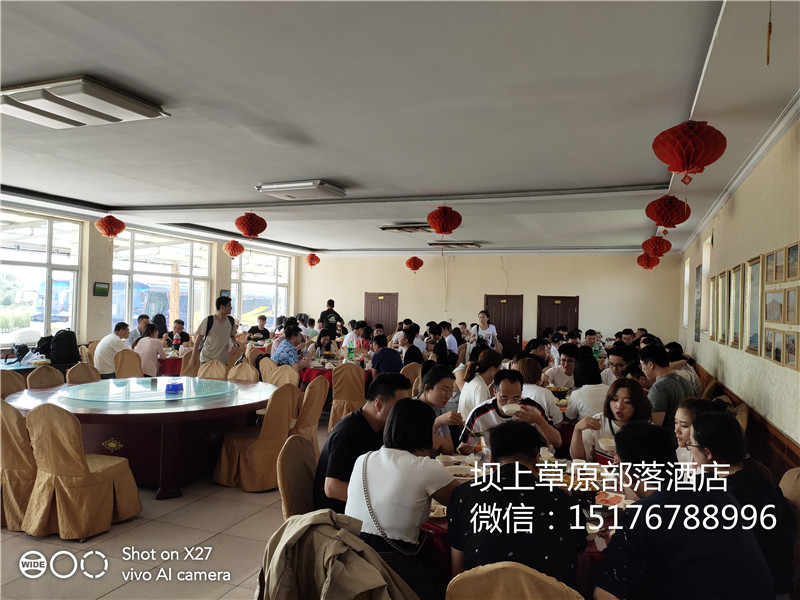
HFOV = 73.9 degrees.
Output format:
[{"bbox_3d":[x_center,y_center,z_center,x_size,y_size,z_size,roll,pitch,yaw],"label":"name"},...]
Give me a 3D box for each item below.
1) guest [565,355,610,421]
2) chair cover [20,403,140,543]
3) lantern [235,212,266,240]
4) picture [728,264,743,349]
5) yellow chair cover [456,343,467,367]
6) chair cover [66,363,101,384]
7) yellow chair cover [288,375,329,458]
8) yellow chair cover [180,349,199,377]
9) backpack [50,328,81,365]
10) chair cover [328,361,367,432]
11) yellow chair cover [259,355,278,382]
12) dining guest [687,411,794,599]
[{"bbox_3d":[1.667,1.139,4.650,0.480,1.290,0.720,2,0,12],"label":"guest"},{"bbox_3d":[-2.330,1.170,3.950,0.480,0.940,0.600,2,-1,9],"label":"chair cover"},{"bbox_3d":[-2.380,-1.187,8.500,0.500,0.400,0.500,2,-1,24],"label":"lantern"},{"bbox_3d":[3.276,0.075,5.157,0.045,0.790,0.670,1,-1,24],"label":"picture"},{"bbox_3d":[1.327,1.330,10.450,0.450,0.940,0.530,2,0,22],"label":"yellow chair cover"},{"bbox_3d":[-3.350,1.143,5.680,0.520,0.930,0.450,1,-1,31],"label":"chair cover"},{"bbox_3d":[-1.092,1.255,5.686,0.600,0.940,0.460,2,0,23],"label":"yellow chair cover"},{"bbox_3d":[-3.185,1.200,8.047,0.460,0.940,0.600,2,-1,-37],"label":"yellow chair cover"},{"bbox_3d":[-4.523,0.602,7.145,0.310,0.470,0.210,2,0,9],"label":"backpack"},{"bbox_3d":[-0.638,1.269,6.850,0.460,0.935,0.580,2,-1,-2],"label":"chair cover"},{"bbox_3d":[-1.660,1.259,7.333,0.470,0.930,0.560,1,-1,41],"label":"yellow chair cover"},{"bbox_3d":[1.210,1.080,2.200,0.750,1.250,0.500,1,-1,34],"label":"dining guest"}]

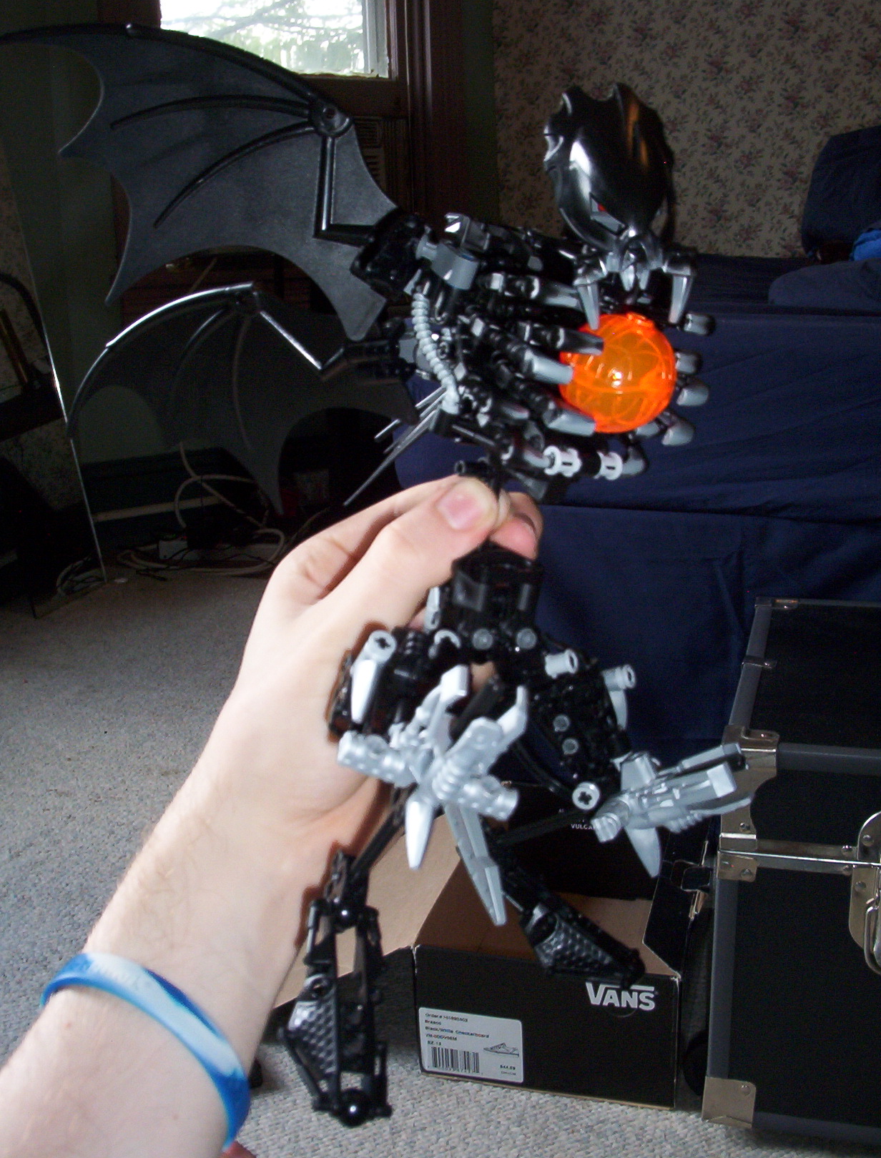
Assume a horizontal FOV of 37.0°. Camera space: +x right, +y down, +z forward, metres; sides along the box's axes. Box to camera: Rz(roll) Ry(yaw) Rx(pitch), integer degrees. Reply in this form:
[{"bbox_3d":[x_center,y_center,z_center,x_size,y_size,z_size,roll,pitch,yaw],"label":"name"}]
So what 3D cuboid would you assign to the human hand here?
[{"bbox_3d":[-0.021,0.024,0.415,0.088,0.123,0.090,12,-15,12],"label":"human hand"}]

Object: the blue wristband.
[{"bbox_3d":[-0.083,0.134,0.357,0.061,0.072,0.013,-8,23,21],"label":"blue wristband"}]

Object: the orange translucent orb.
[{"bbox_3d":[0.050,-0.058,0.370,0.034,0.034,0.034,-2,24,0],"label":"orange translucent orb"}]

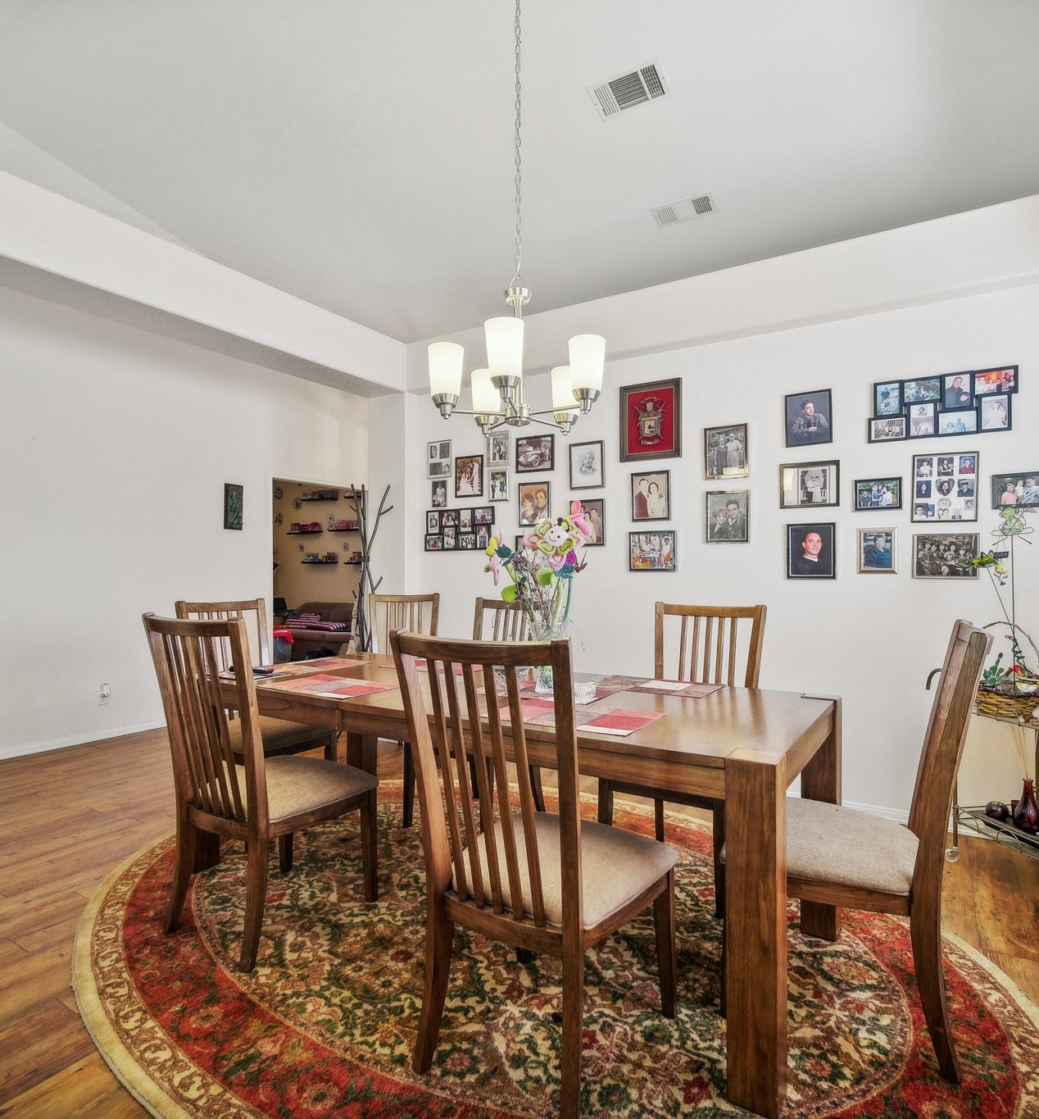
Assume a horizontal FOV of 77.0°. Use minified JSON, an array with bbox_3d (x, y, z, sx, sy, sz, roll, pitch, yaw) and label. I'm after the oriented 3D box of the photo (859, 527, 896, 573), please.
[{"bbox_3d":[1.714,-0.039,3.123,0.165,0.218,0.025,0,0,32],"label":"photo"}]

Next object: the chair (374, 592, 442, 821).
[{"bbox_3d":[-0.690,0.746,4.000,0.490,1.040,0.600,0,-1,-14],"label":"chair"}]

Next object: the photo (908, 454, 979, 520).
[{"bbox_3d":[1.945,-0.324,2.981,0.250,0.312,0.022,0,0,32],"label":"photo"}]

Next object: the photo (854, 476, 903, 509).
[{"bbox_3d":[1.729,-0.310,3.136,0.197,0.149,0.020,0,-1,32],"label":"photo"}]

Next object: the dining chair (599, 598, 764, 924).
[{"bbox_3d":[0.667,0.713,2.614,0.511,1.043,0.602,0,-1,35],"label":"dining chair"}]

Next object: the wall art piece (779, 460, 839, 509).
[{"bbox_3d":[1.461,-0.371,3.281,0.273,0.226,0.025,0,0,32],"label":"wall art piece"}]

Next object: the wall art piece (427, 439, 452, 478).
[{"bbox_3d":[-0.546,-0.689,4.534,0.209,0.257,0.020,0,0,32],"label":"wall art piece"}]

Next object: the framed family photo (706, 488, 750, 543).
[{"bbox_3d":[1.116,-0.226,3.497,0.223,0.278,0.022,0,0,32],"label":"framed family photo"}]

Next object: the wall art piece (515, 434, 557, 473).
[{"bbox_3d":[0.099,-0.653,4.056,0.270,0.218,0.025,-1,-1,32],"label":"wall art piece"}]

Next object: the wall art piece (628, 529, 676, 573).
[{"bbox_3d":[0.766,-0.046,3.740,0.276,0.229,0.020,0,-1,32],"label":"wall art piece"}]

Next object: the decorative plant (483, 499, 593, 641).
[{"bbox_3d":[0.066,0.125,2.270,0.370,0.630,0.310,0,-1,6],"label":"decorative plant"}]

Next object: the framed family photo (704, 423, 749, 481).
[{"bbox_3d":[1.122,-0.576,3.527,0.227,0.284,0.020,0,-1,32],"label":"framed family photo"}]

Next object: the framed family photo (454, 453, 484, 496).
[{"bbox_3d":[-0.331,-0.553,4.399,0.232,0.274,0.022,0,0,32],"label":"framed family photo"}]

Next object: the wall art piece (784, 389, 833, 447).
[{"bbox_3d":[1.435,-0.697,3.236,0.213,0.260,0.025,-1,-1,32],"label":"wall art piece"}]

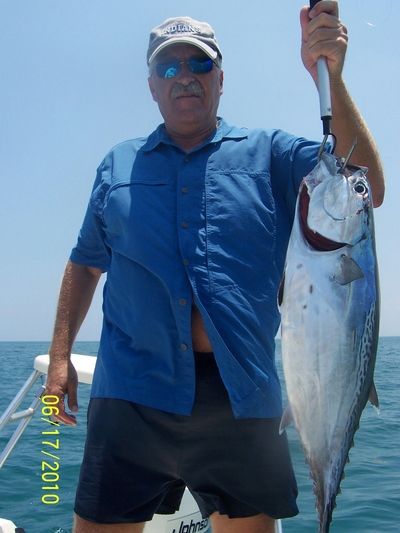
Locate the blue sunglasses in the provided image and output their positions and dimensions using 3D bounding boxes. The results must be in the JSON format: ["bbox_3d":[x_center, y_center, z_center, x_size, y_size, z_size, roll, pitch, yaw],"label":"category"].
[{"bbox_3d":[-0.032,-0.459,1.372,0.142,0.045,0.130,6,4,2],"label":"blue sunglasses"}]

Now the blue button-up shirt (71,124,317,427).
[{"bbox_3d":[-0.015,-0.015,1.363,0.590,0.710,0.340,-1,-7,6],"label":"blue button-up shirt"}]

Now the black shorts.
[{"bbox_3d":[-0.030,0.349,1.296,0.510,0.400,0.310,-1,-7,6],"label":"black shorts"}]

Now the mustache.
[{"bbox_3d":[-0.029,-0.406,1.310,0.078,0.034,0.030,6,4,2],"label":"mustache"}]

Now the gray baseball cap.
[{"bbox_3d":[-0.038,-0.543,1.393,0.180,0.140,0.265,6,4,2],"label":"gray baseball cap"}]

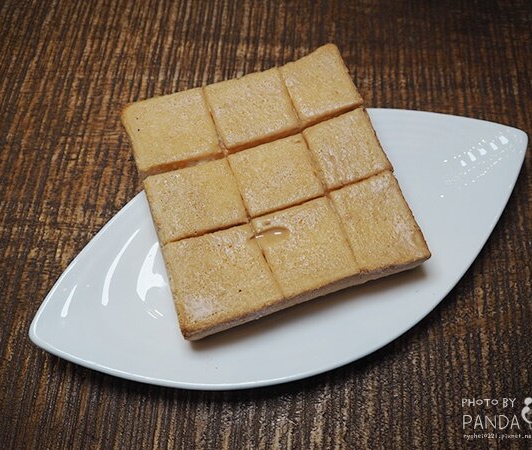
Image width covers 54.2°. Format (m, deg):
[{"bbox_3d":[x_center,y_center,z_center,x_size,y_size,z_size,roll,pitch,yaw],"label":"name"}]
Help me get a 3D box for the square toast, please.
[{"bbox_3d":[0.000,-0.019,0.261,0.116,0.025,0.122,-18,71,-3],"label":"square toast"}]

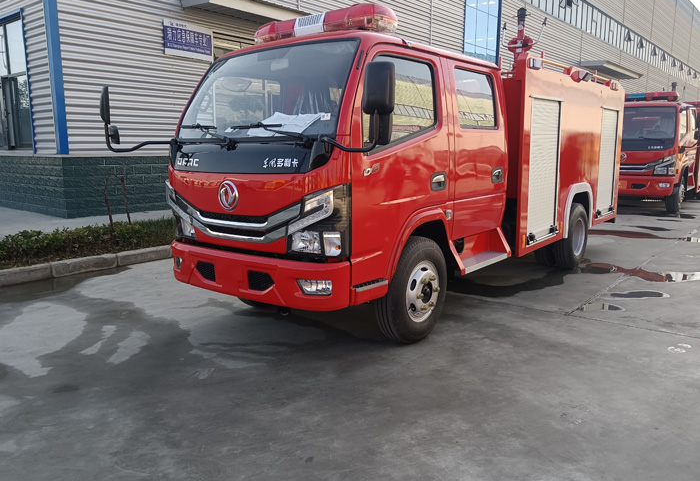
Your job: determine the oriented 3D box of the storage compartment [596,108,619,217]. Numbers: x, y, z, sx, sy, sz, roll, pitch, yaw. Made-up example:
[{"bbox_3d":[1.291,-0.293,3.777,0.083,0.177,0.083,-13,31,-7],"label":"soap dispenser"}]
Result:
[{"bbox_3d":[3.349,-0.995,7.134,0.080,1.370,0.900,6,12,39],"label":"storage compartment"}]

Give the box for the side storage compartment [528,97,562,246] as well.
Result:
[{"bbox_3d":[1.928,-0.687,5.404,0.080,1.380,0.930,6,12,39],"label":"side storage compartment"}]

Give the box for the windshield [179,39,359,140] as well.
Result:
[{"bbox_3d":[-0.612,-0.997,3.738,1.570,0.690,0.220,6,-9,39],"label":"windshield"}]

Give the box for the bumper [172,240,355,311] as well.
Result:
[{"bbox_3d":[-0.752,0.207,3.735,1.770,0.310,0.260,6,12,39],"label":"bumper"}]

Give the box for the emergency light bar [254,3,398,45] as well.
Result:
[{"bbox_3d":[-0.217,-1.618,4.143,1.270,0.160,0.300,6,12,39],"label":"emergency light bar"}]

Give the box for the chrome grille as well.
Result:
[{"bbox_3d":[-0.793,-0.176,3.661,1.360,0.310,0.140,6,12,39],"label":"chrome grille"}]

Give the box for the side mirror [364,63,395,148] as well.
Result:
[{"bbox_3d":[0.170,-0.747,3.056,0.180,0.475,0.120,4,10,27],"label":"side mirror"}]

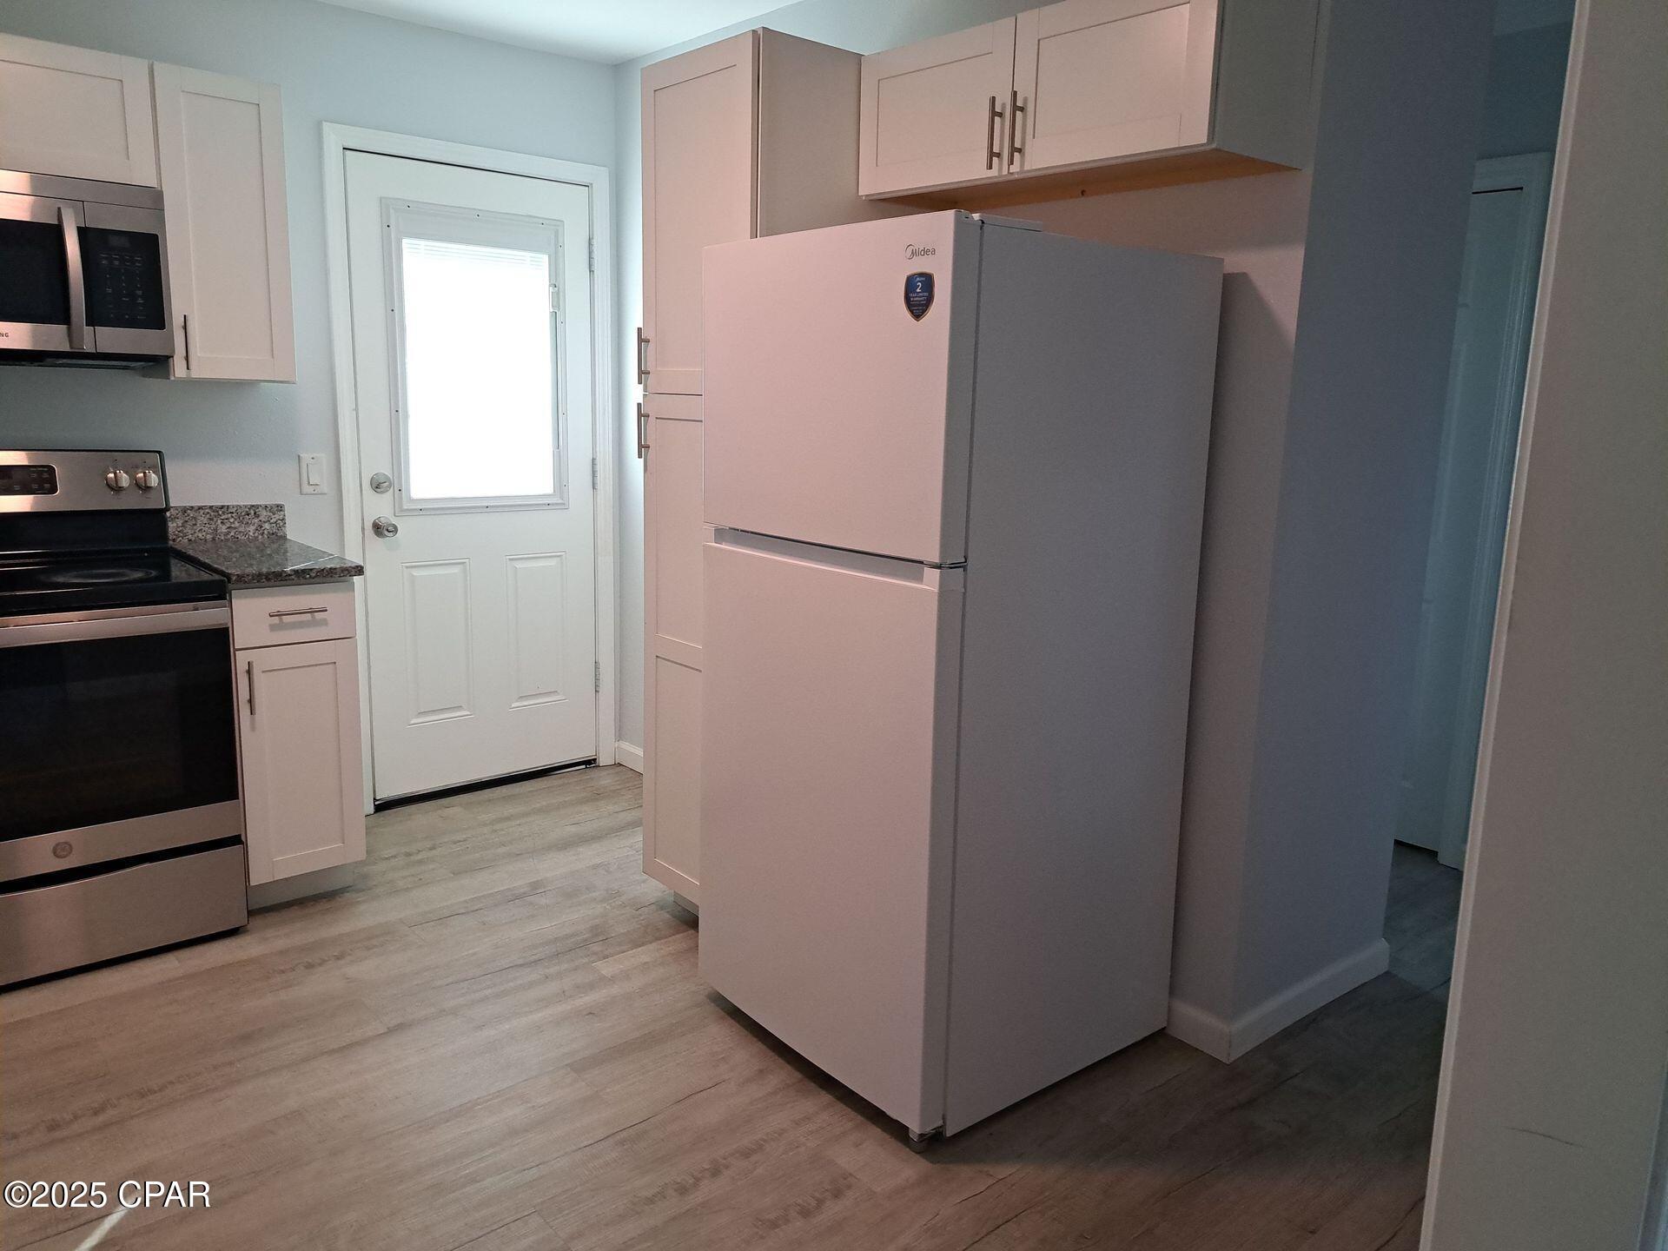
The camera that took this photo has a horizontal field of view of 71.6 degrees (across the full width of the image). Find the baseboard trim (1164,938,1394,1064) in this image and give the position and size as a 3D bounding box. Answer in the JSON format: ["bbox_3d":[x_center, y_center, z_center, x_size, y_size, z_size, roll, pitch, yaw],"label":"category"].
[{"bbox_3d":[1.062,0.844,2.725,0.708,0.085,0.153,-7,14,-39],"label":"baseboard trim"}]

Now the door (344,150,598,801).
[{"bbox_3d":[-1.188,-0.466,3.914,0.818,2.036,0.045,-7,14,-39],"label":"door"}]

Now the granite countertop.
[{"bbox_3d":[-1.560,-0.229,3.146,0.312,0.136,0.710,-7,14,-39],"label":"granite countertop"}]

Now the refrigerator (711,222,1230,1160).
[{"bbox_3d":[0.229,0.065,2.471,0.734,1.663,0.739,-7,13,-38],"label":"refrigerator"}]

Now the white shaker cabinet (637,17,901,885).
[{"bbox_3d":[-0.104,-0.282,2.945,0.610,2.096,0.455,-7,14,-39],"label":"white shaker cabinet"}]

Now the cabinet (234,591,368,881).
[{"bbox_3d":[-1.572,0.238,3.223,0.292,0.815,0.653,-7,14,-39],"label":"cabinet"}]

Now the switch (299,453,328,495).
[{"bbox_3d":[-1.591,-0.460,3.536,0.077,0.118,0.010,-7,14,-39],"label":"switch"}]

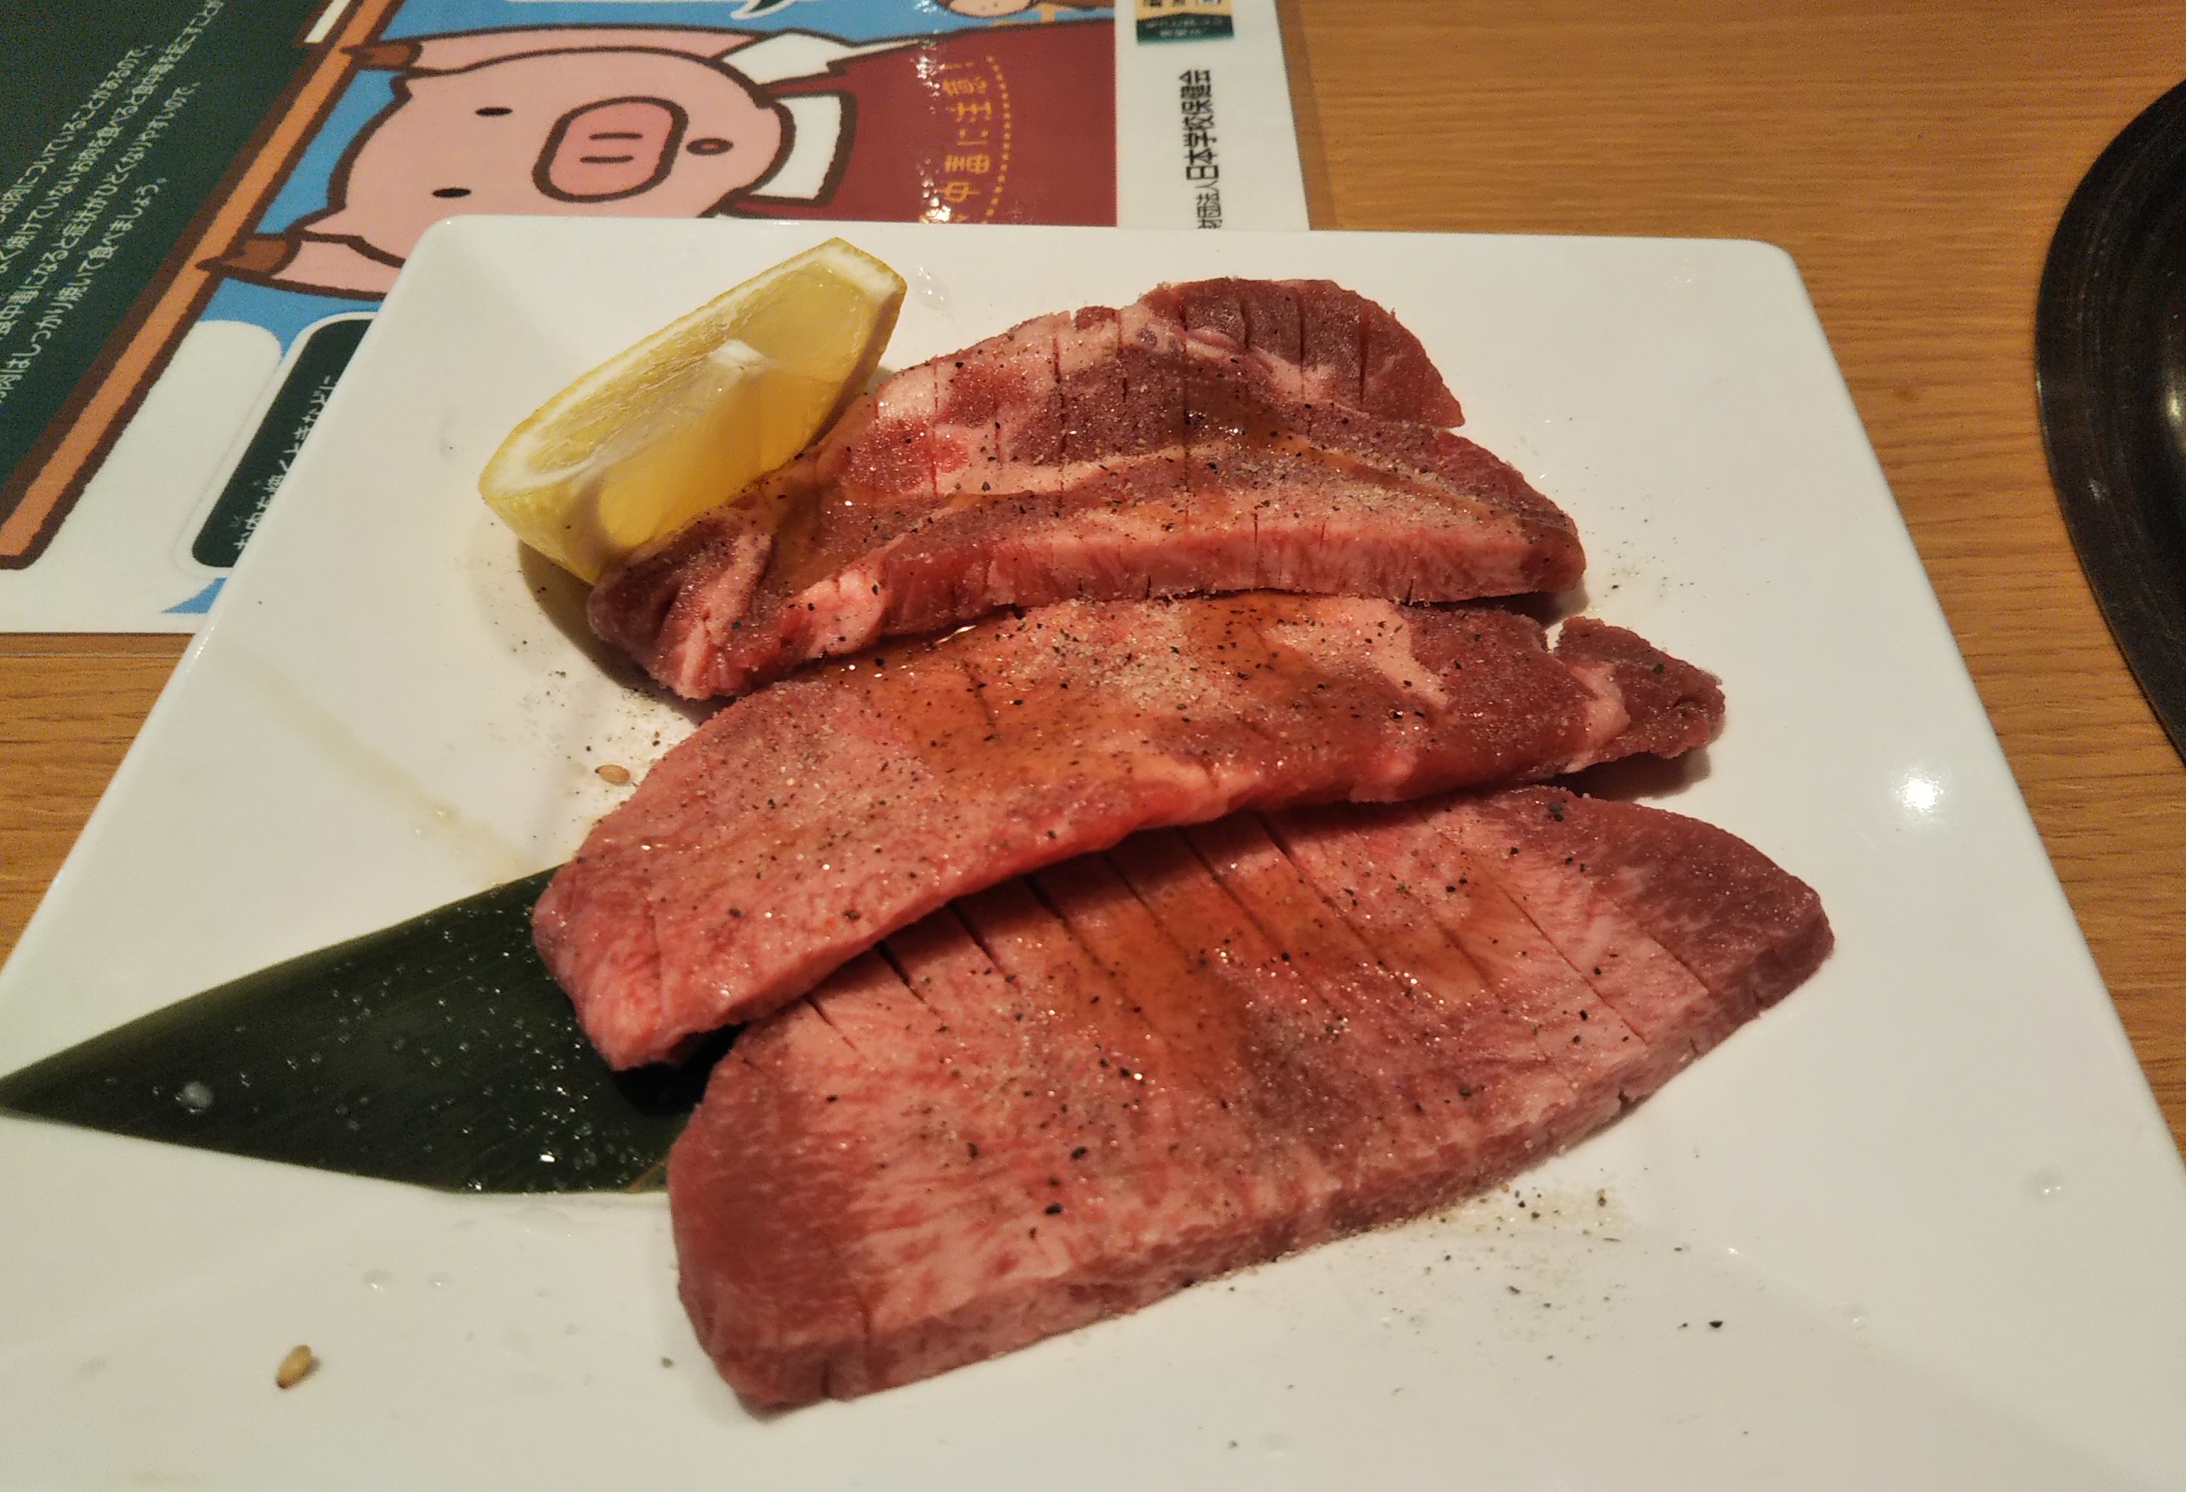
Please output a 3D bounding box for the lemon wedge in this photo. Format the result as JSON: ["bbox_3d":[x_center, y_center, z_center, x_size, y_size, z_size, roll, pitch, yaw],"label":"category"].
[{"bbox_3d":[-0.043,-0.043,0.232,0.024,0.025,0.066,24,49,23],"label":"lemon wedge"}]

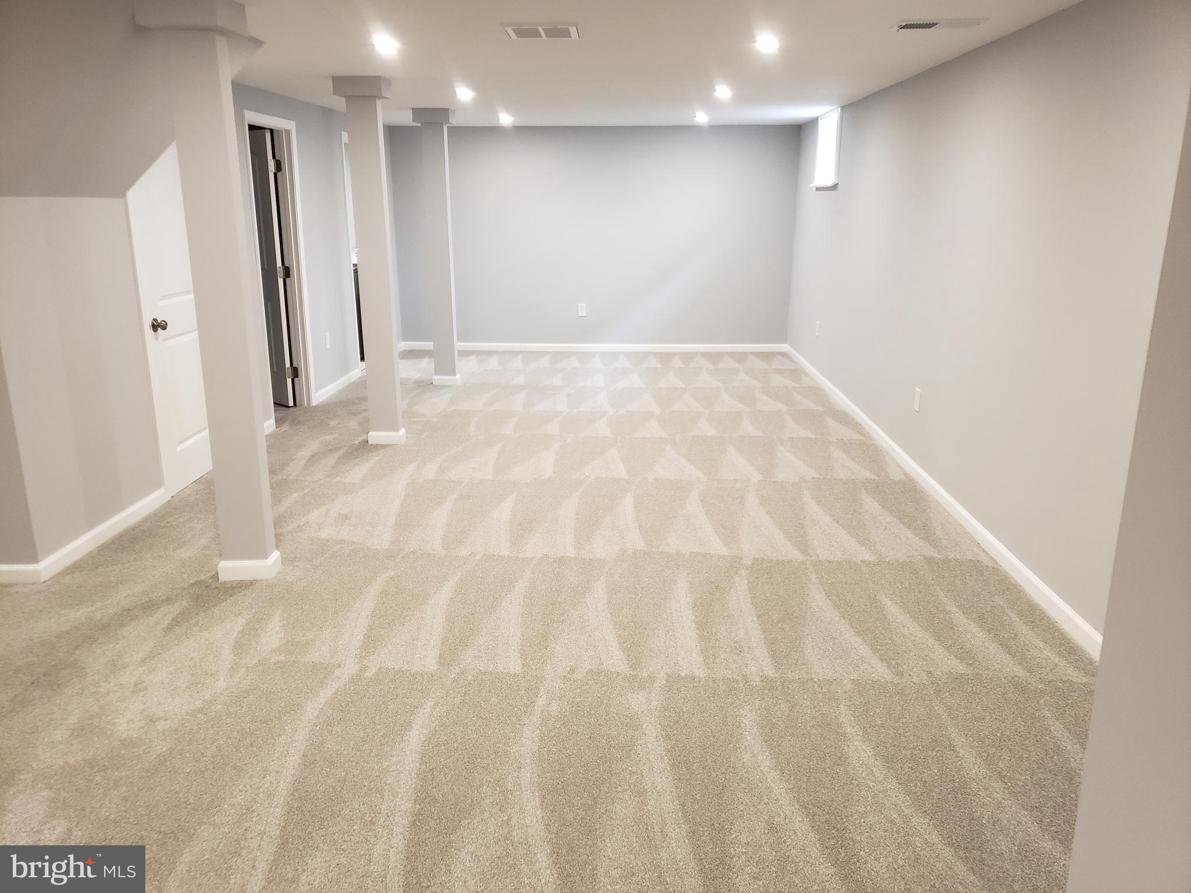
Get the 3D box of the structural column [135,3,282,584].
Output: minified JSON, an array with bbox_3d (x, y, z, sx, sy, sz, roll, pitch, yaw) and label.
[{"bbox_3d":[-1.501,-0.545,3.584,0.300,2.272,0.200,1,15,2],"label":"structural column"}]

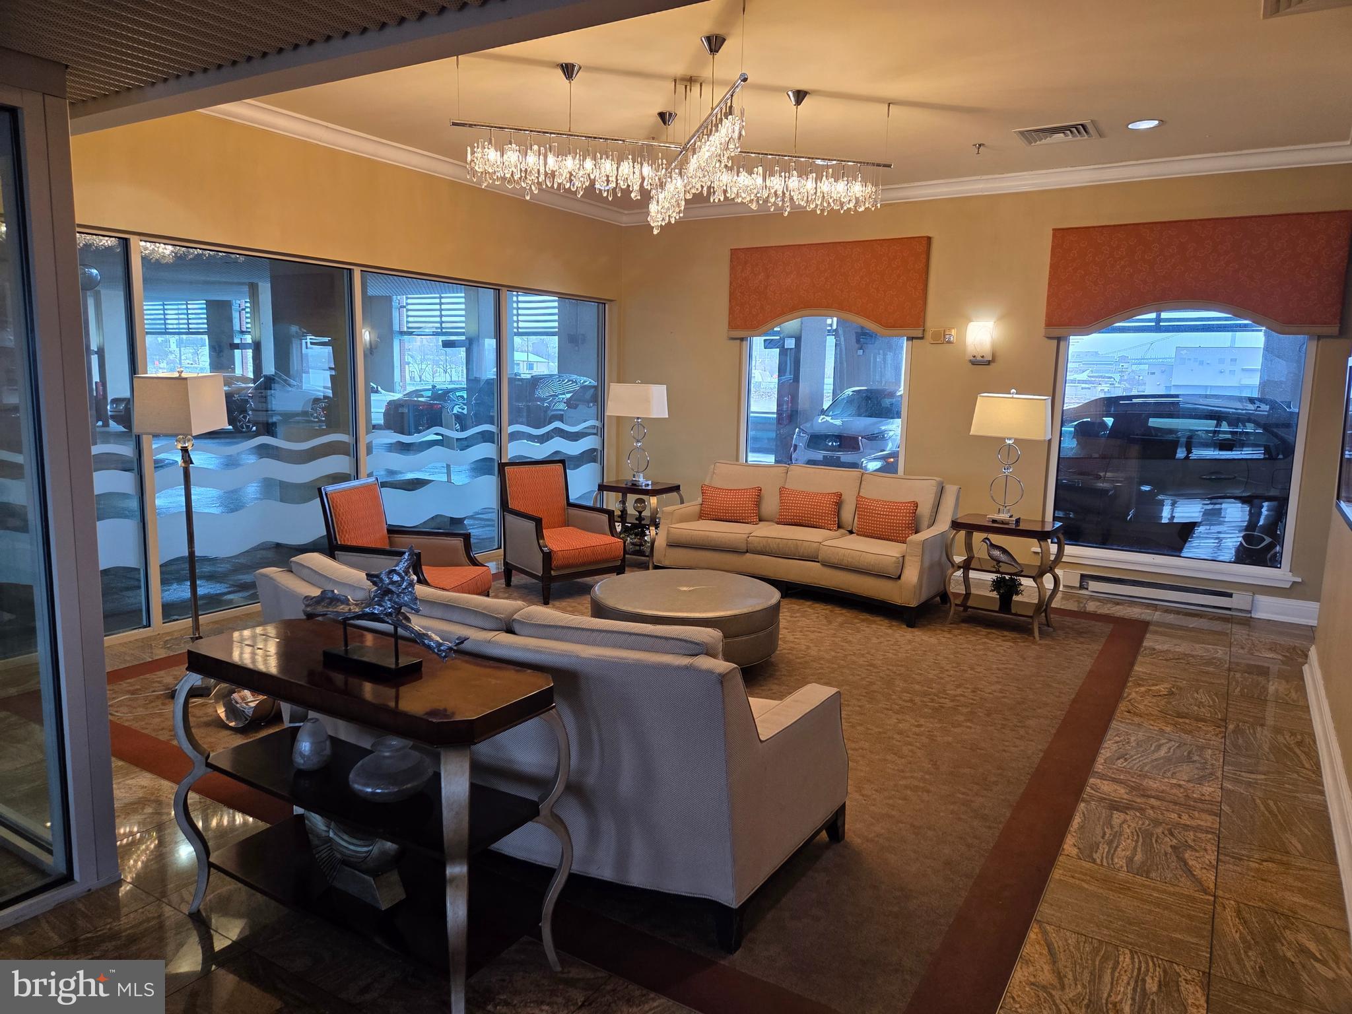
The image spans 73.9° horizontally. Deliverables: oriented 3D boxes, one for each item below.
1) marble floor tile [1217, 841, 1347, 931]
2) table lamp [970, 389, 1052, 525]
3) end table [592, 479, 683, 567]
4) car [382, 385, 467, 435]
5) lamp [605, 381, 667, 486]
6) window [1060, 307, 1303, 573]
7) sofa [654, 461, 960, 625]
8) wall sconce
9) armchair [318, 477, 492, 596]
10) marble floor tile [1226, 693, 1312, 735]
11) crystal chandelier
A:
[{"bbox_3d":[1.987,1.239,2.956,0.358,0.012,0.456,6,9,32],"label":"marble floor tile"},{"bbox_3d":[2.173,-0.333,5.871,0.474,0.866,0.203,6,10,33],"label":"table lamp"},{"bbox_3d":[-0.339,0.161,7.553,0.680,0.697,0.486,6,10,32],"label":"end table"},{"bbox_3d":[-6.934,-2.913,27.200,1.840,1.440,4.800,3,9,12],"label":"car"},{"bbox_3d":[-0.316,-0.616,7.482,0.434,0.862,0.283,6,10,32],"label":"lamp"},{"bbox_3d":[3.548,-0.550,6.414,1.479,1.828,0.080,6,9,32],"label":"window"},{"bbox_3d":[0.951,0.192,6.795,2.103,0.947,0.947,6,9,32],"label":"sofa"},{"bbox_3d":[2.363,-1.272,6.971,0.176,0.332,0.100,6,9,32],"label":"wall sconce"},{"bbox_3d":[-1.614,0.330,5.462,0.786,0.923,0.680,3,9,11],"label":"armchair"},{"bbox_3d":[2.956,1.045,4.488,0.358,0.012,0.456,6,9,32],"label":"marble floor tile"},{"bbox_3d":[0.054,-1.994,4.932,1.764,0.658,1.764,6,9,32],"label":"crystal chandelier"}]

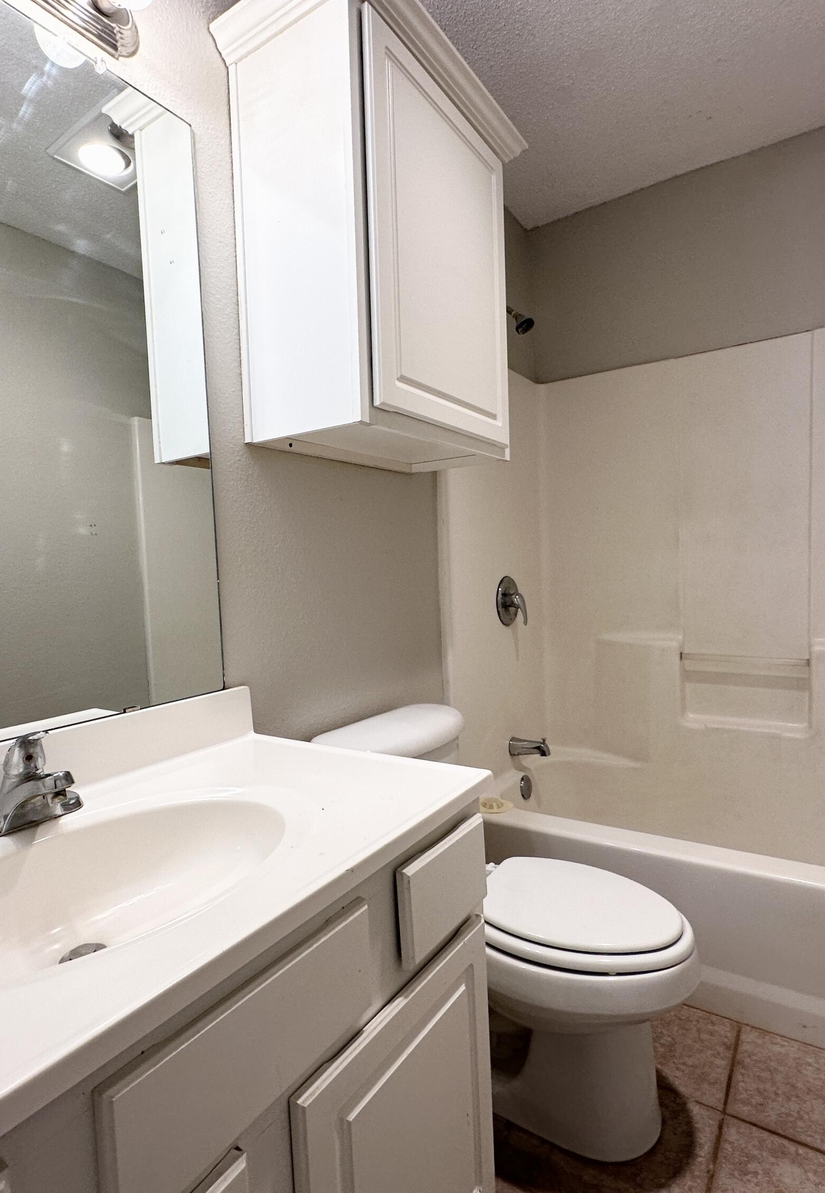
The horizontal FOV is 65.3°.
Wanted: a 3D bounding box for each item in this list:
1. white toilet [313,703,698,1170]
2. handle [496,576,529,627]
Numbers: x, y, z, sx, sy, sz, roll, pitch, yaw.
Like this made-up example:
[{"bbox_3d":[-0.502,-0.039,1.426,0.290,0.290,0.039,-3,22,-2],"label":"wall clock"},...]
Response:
[{"bbox_3d":[0.235,0.688,1.432,0.757,0.760,0.460,0,3,33],"label":"white toilet"},{"bbox_3d":[0.372,0.018,2.277,0.078,0.178,0.180,0,3,33],"label":"handle"}]

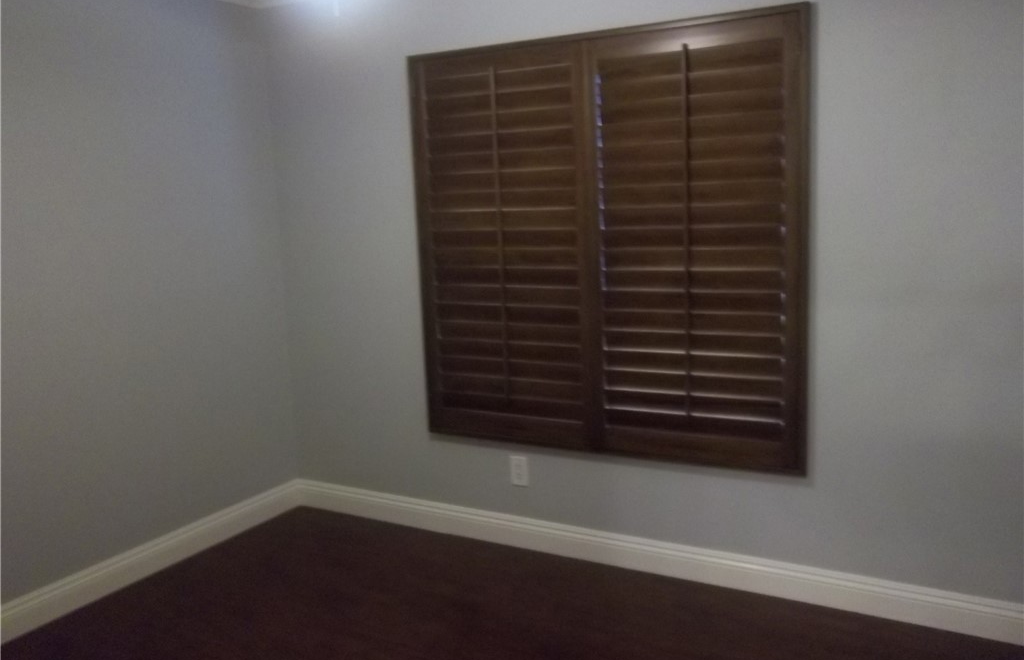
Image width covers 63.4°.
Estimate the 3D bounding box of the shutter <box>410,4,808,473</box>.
[{"bbox_3d":[0.304,-0.302,3.125,1.562,1.568,0.050,3,10,29],"label":"shutter"}]

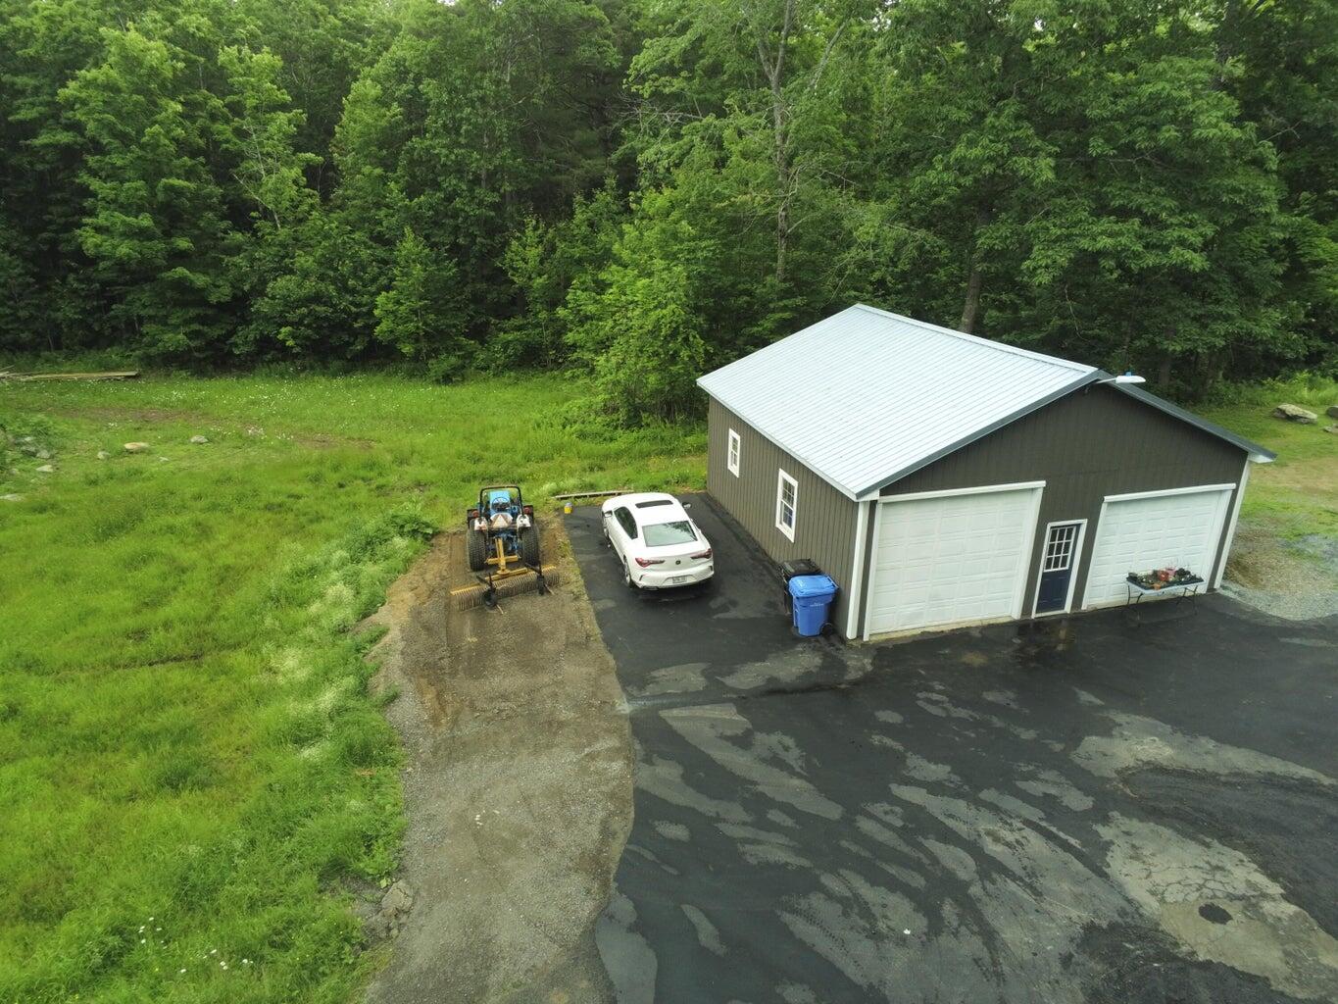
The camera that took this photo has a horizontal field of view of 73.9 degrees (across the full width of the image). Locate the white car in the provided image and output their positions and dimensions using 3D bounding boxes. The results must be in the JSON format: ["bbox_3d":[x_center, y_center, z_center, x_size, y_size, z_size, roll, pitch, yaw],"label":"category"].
[{"bbox_3d":[-0.368,0.668,21.818,1.930,1.440,4.940,-4,20,-13],"label":"white car"}]

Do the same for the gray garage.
[{"bbox_3d":[6.942,-1.646,22.622,9.926,5.423,10.013,-5,21,-15],"label":"gray garage"}]

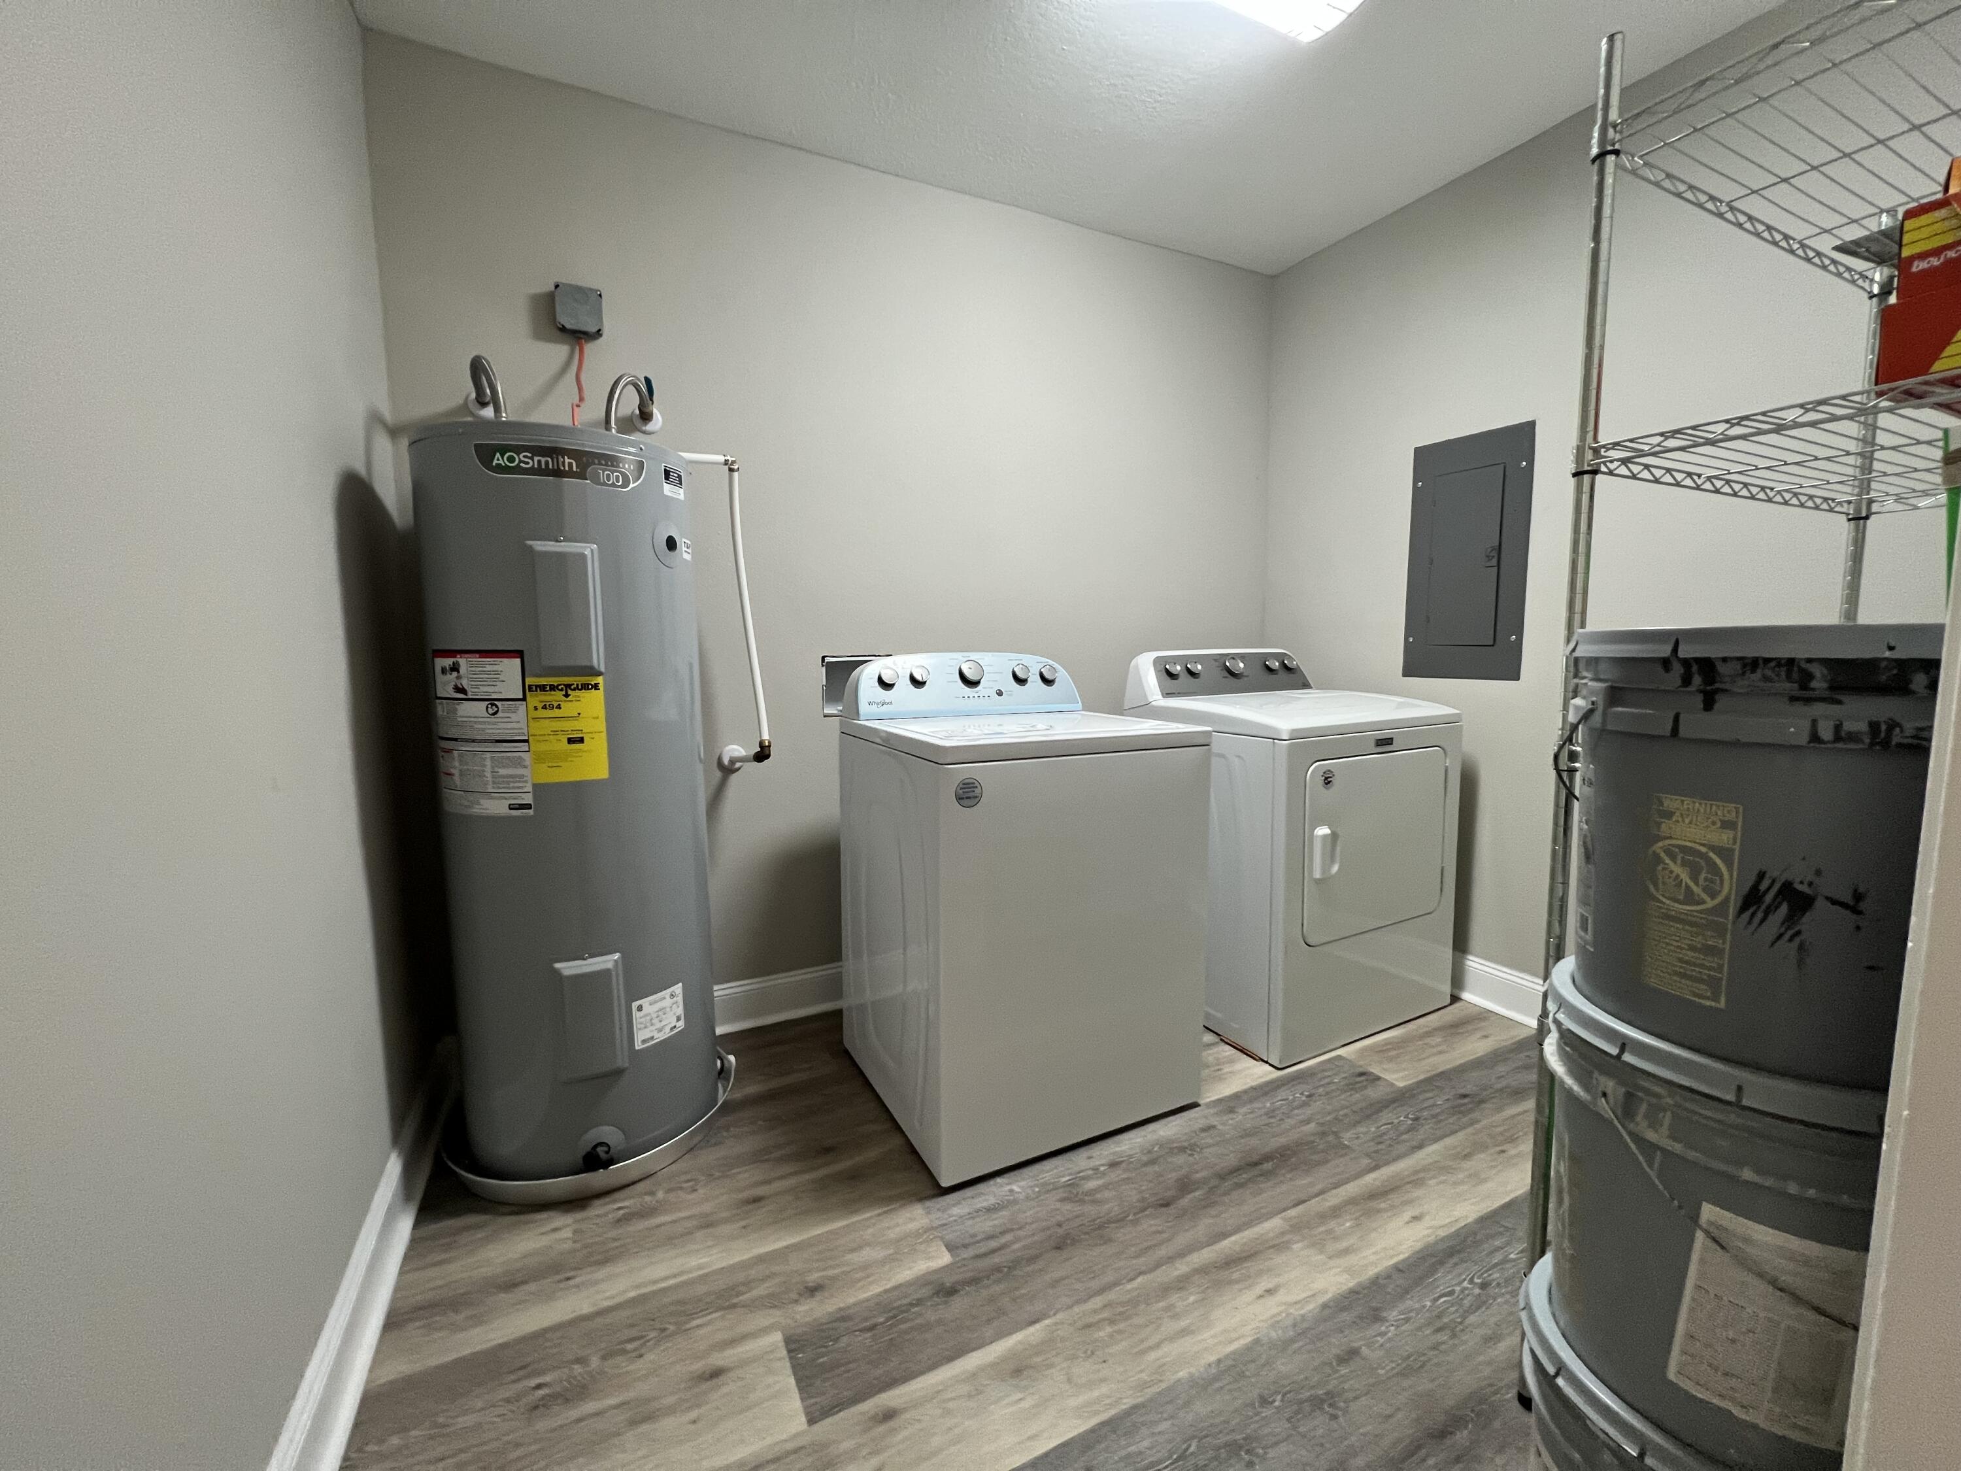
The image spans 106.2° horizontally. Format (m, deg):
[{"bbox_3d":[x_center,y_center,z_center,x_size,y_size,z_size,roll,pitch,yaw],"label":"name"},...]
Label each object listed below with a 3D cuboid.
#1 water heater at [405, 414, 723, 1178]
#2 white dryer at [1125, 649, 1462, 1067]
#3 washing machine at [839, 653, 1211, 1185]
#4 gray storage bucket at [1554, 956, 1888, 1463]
[{"bbox_3d":[-0.909,0.163,1.683,0.560,1.520,0.560,-4,7,-28],"label":"water heater"},{"bbox_3d":[0.939,0.290,2.310,0.735,1.100,0.680,-3,6,-26],"label":"white dryer"},{"bbox_3d":[0.079,0.344,1.887,0.690,1.095,0.680,-3,6,-26],"label":"washing machine"},{"bbox_3d":[0.734,0.448,0.718,0.312,0.365,0.312,-1,6,0],"label":"gray storage bucket"}]

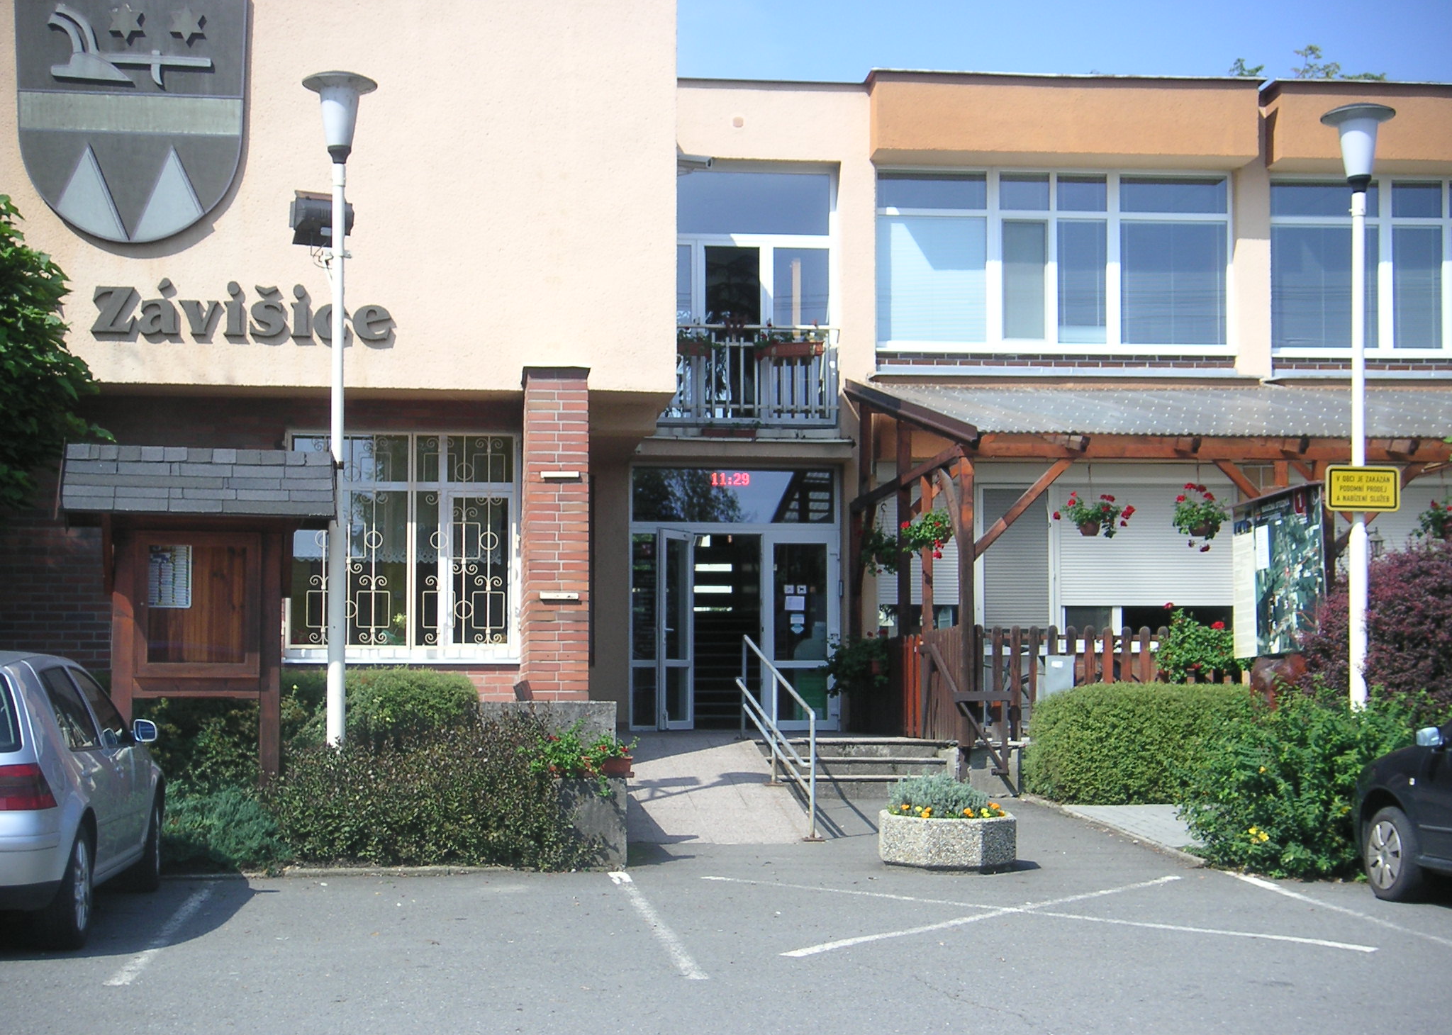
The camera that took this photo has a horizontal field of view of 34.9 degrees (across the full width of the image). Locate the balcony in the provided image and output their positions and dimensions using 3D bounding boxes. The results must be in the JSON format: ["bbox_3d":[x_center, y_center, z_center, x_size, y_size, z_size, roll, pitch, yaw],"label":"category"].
[{"bbox_3d":[0.189,-1.273,20.800,1.700,0.930,0.100,1,-3,-7],"label":"balcony"}]

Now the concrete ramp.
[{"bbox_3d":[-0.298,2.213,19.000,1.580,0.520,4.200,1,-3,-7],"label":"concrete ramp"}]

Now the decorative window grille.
[{"bbox_3d":[-2.653,0.191,18.900,1.880,1.830,0.060,1,-3,-7],"label":"decorative window grille"}]

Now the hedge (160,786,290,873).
[{"bbox_3d":[-3.404,1.989,15.400,1.050,0.600,0.950,1,-3,-7],"label":"hedge"}]

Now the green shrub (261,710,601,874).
[{"bbox_3d":[-2.027,1.872,15.950,2.200,0.920,1.400,0,-3,-7],"label":"green shrub"}]

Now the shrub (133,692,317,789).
[{"bbox_3d":[-3.669,1.846,16.900,1.280,1.060,1.100,0,-3,-7],"label":"shrub"}]

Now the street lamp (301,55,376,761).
[{"bbox_3d":[-2.754,-0.390,16.400,0.530,5.500,0.530,0,-3,-7],"label":"street lamp"}]

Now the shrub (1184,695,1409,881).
[{"bbox_3d":[3.891,1.733,15.500,1.600,1.220,1.400,1,-3,-7],"label":"shrub"}]

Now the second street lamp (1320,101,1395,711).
[{"bbox_3d":[4.496,-0.330,16.400,0.540,5.300,0.540,1,-3,-7],"label":"second street lamp"}]

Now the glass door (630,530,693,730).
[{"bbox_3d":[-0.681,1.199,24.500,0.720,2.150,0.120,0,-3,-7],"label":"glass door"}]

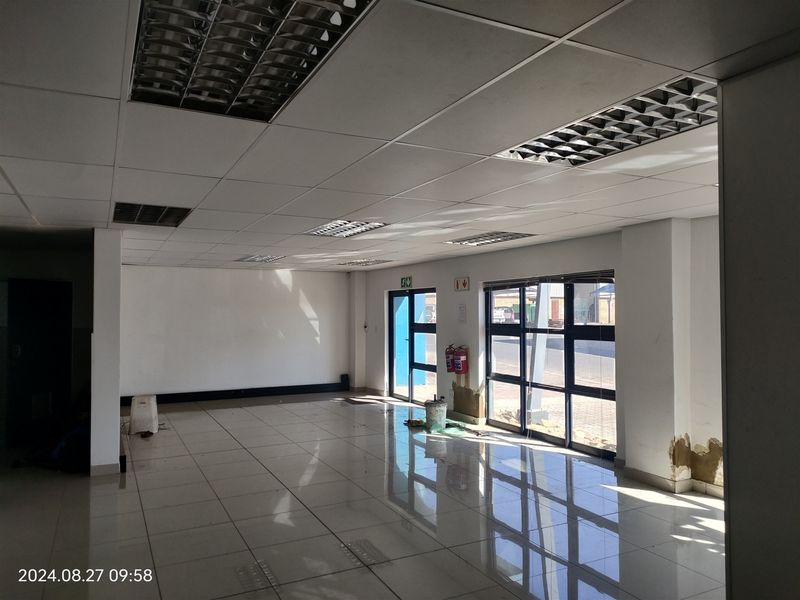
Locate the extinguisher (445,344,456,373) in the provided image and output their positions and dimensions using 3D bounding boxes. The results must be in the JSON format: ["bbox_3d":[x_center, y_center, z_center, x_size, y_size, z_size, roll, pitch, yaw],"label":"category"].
[{"bbox_3d":[0.767,0.883,9.419,0.180,0.420,0.170,0,-1,0],"label":"extinguisher"}]

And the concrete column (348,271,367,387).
[{"bbox_3d":[-0.858,0.649,12.967,0.250,2.450,0.300,1,-1,-26],"label":"concrete column"}]

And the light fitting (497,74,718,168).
[{"bbox_3d":[1.021,-0.816,2.942,0.600,0.080,1.250,1,-1,-26],"label":"light fitting"}]

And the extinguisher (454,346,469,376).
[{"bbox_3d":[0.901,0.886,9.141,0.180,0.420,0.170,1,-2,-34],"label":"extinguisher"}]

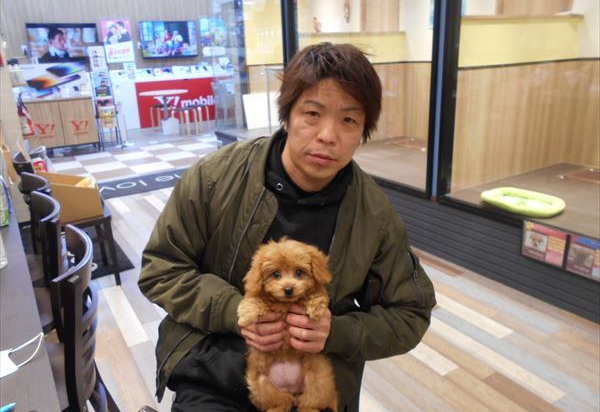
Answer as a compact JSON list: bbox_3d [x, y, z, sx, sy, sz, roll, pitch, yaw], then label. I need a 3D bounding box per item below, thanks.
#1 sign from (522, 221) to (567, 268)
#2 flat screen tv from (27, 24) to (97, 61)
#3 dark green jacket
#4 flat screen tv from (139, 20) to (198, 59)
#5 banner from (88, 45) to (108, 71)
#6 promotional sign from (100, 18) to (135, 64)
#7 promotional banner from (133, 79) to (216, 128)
[{"bbox_3d":[1.234,0.193,2.282,0.020,0.195,0.230,-14,21,-31],"label":"sign"},{"bbox_3d":[-4.494,-3.115,8.595,1.200,0.710,0.080,-14,21,-31],"label":"flat screen tv"},{"bbox_3d":[-0.026,0.118,0.945,0.600,0.540,0.430,-2,18,0],"label":"dark green jacket"},{"bbox_3d":[-2.765,-3.548,9.647,1.230,0.720,0.080,-14,21,-31],"label":"flat screen tv"},{"bbox_3d":[-3.227,-2.356,7.194,0.260,0.380,0.030,-14,21,-31],"label":"banner"},{"bbox_3d":[-3.639,-3.308,9.097,0.550,0.800,0.030,-14,21,-31],"label":"promotional sign"},{"bbox_3d":[-2.607,-2.204,9.613,1.670,0.900,0.080,-14,21,-31],"label":"promotional banner"}]

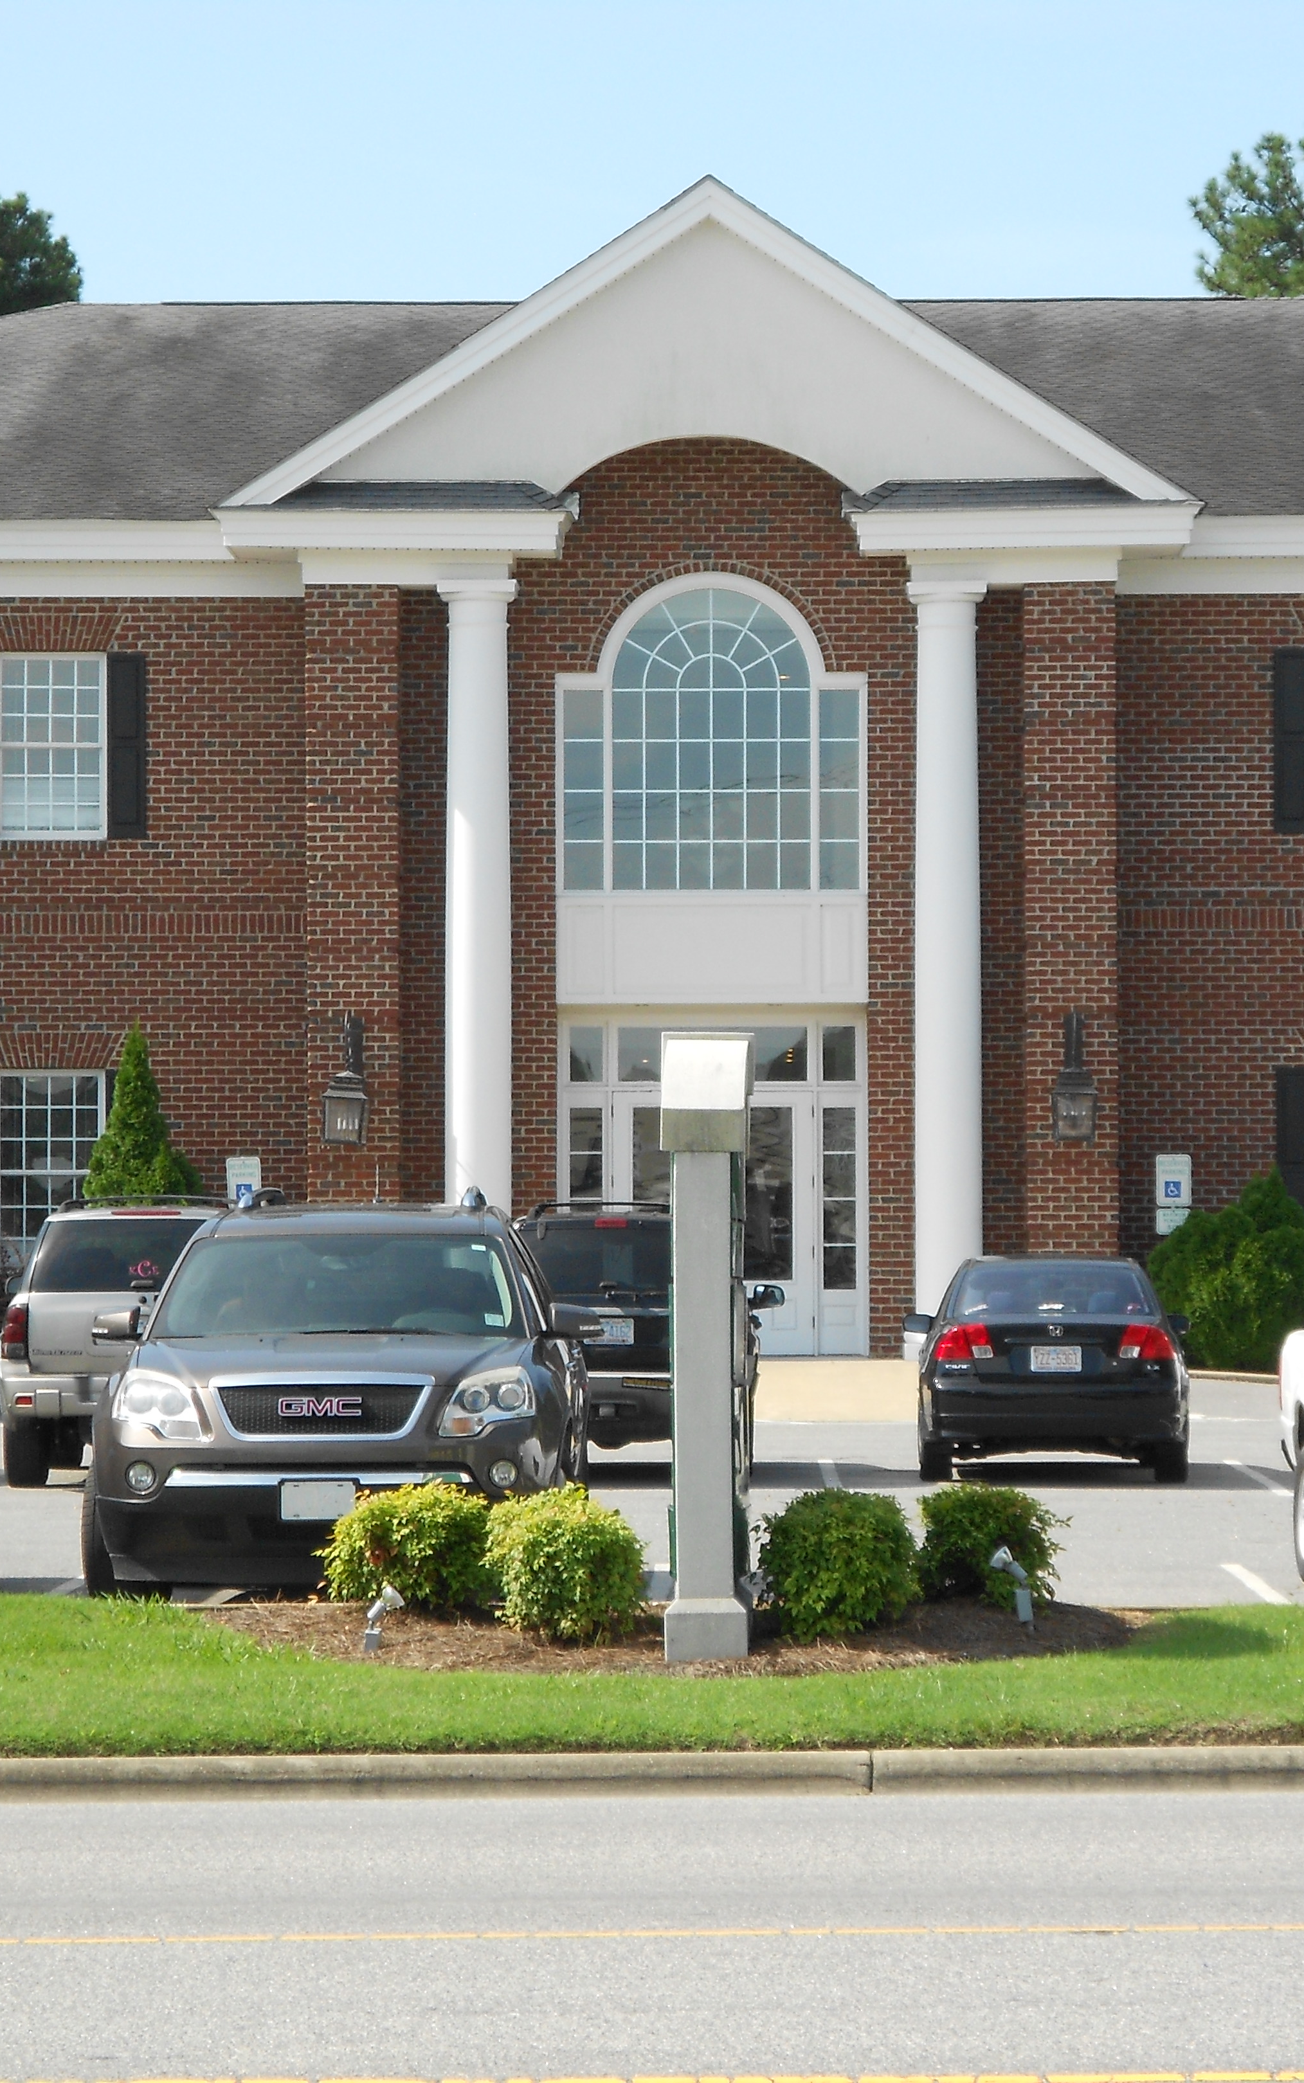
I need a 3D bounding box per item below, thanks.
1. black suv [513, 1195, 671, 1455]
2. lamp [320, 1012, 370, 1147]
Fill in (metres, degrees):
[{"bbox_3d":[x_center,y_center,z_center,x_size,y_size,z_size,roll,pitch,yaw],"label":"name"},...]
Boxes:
[{"bbox_3d":[-0.220,1.950,45.250,1.870,1.780,4.700,0,-2,2],"label":"black suv"},{"bbox_3d":[-2.694,0.334,60.768,0.420,1.180,0.460,0,-2,2],"label":"lamp"}]

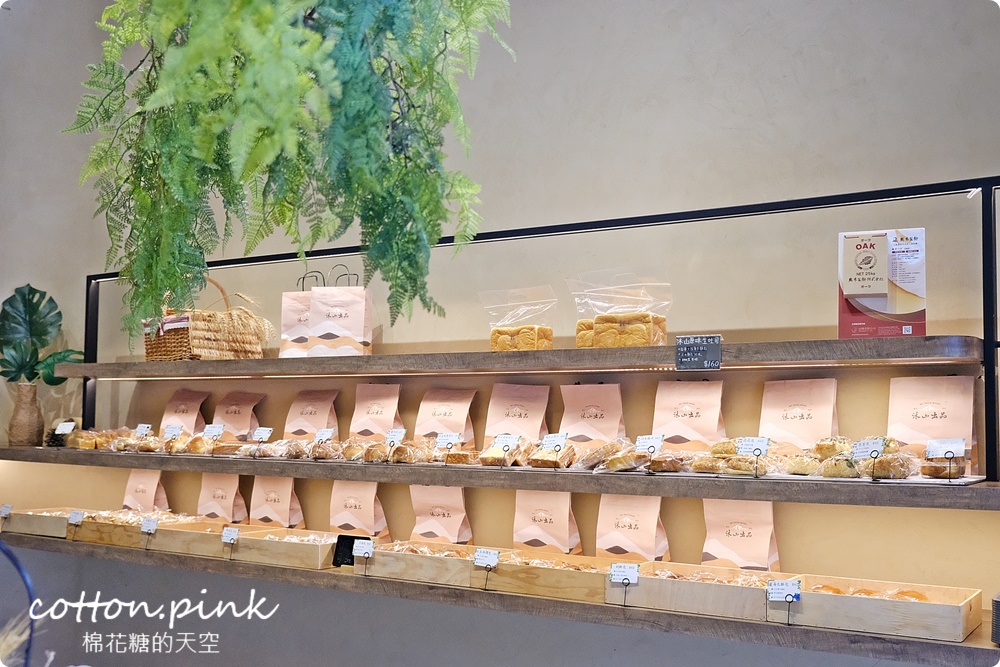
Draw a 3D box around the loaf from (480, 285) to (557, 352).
[{"bbox_3d":[0.056,-0.036,2.707,0.220,0.195,0.125,-3,-5,30],"label":"loaf"}]

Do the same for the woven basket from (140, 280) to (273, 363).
[{"bbox_3d":[-1.245,-0.050,3.733,0.280,0.345,0.370,-3,-5,29],"label":"woven basket"}]

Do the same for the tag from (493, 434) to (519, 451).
[{"bbox_3d":[0.023,0.335,2.746,0.086,0.050,0.008,-3,-35,30],"label":"tag"}]

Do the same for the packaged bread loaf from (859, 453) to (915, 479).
[{"bbox_3d":[1.030,0.353,2.375,0.125,0.062,0.105,-3,-5,29],"label":"packaged bread loaf"}]

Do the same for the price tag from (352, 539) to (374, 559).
[{"bbox_3d":[-0.459,0.723,2.990,0.079,0.053,0.006,-3,-20,29],"label":"price tag"}]

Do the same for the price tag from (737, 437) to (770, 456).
[{"bbox_3d":[0.675,0.303,2.371,0.086,0.050,0.008,-3,-35,30],"label":"price tag"}]

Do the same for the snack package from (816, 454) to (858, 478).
[{"bbox_3d":[0.933,0.364,2.442,0.100,0.060,0.095,-3,-5,29],"label":"snack package"}]

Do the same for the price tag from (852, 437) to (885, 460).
[{"bbox_3d":[0.934,0.294,2.253,0.083,0.050,0.008,-8,-38,27],"label":"price tag"}]

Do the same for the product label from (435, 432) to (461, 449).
[{"bbox_3d":[-0.167,0.345,2.857,0.086,0.050,0.008,-3,-35,30],"label":"product label"}]

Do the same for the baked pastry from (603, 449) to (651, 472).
[{"bbox_3d":[0.388,0.388,2.704,0.115,0.062,0.115,-3,-5,29],"label":"baked pastry"}]

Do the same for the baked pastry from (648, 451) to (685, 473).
[{"bbox_3d":[0.502,0.388,2.682,0.100,0.055,0.090,-3,-5,29],"label":"baked pastry"}]

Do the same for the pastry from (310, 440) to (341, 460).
[{"bbox_3d":[-0.654,0.438,3.312,0.100,0.060,0.100,-3,-5,29],"label":"pastry"}]

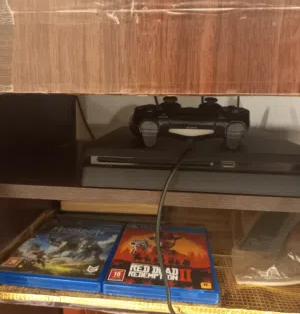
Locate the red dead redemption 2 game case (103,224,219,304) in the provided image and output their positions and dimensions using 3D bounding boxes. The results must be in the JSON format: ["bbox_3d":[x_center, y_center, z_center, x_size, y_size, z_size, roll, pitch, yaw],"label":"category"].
[{"bbox_3d":[0.021,0.141,0.419,0.135,0.015,0.171,2,12,7],"label":"red dead redemption 2 game case"}]

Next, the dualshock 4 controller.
[{"bbox_3d":[0.056,-0.047,0.387,0.161,0.055,0.100,2,12,6],"label":"dualshock 4 controller"}]

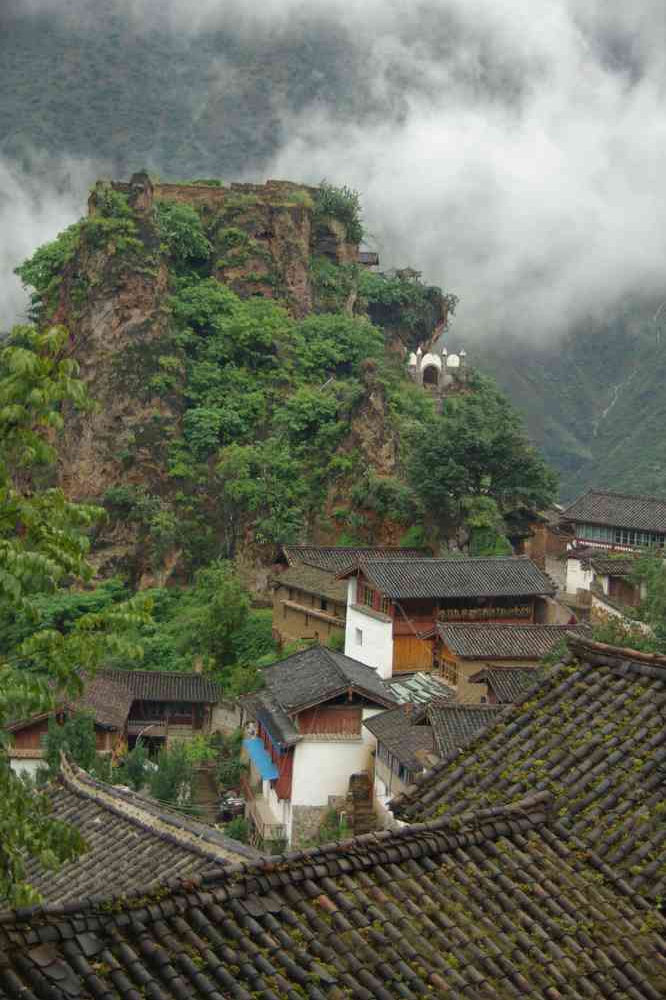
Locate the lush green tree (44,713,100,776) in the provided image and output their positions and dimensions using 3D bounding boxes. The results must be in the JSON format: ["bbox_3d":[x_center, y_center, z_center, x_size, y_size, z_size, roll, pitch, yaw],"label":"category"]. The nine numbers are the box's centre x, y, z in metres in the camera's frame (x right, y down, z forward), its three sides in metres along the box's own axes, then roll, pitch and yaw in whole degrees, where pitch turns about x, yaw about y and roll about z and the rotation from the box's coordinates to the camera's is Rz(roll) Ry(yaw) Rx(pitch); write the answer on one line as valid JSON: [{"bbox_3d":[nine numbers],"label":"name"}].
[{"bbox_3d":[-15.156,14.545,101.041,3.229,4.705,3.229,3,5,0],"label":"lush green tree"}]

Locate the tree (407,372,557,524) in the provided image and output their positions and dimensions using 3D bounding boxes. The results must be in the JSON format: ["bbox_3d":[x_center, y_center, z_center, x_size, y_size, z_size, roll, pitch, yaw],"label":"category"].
[{"bbox_3d":[12.535,-4.187,148.023,12.673,13.342,12.040,3,5,0],"label":"tree"}]

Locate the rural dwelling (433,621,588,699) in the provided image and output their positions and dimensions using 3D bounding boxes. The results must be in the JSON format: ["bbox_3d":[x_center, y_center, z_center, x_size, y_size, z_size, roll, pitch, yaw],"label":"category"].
[{"bbox_3d":[11.179,10.283,110.431,10.000,5.000,6.000,1,5,-14],"label":"rural dwelling"}]

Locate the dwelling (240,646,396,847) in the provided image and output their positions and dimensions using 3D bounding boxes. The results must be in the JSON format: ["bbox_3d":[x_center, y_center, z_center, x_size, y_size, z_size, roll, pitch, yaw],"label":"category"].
[{"bbox_3d":[-0.835,13.540,98.878,6.800,8.800,10.600,2,5,-10],"label":"dwelling"}]

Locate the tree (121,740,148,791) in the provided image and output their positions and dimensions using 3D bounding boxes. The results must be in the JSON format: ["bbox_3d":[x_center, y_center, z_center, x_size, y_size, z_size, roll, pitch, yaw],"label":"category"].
[{"bbox_3d":[-11.563,15.559,102.009,1.630,3.228,1.630,3,5,0],"label":"tree"}]

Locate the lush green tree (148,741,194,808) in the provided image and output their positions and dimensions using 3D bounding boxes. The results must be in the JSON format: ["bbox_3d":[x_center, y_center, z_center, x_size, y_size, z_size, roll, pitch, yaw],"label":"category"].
[{"bbox_3d":[-9.220,15.671,100.000,2.626,3.768,2.626,3,5,0],"label":"lush green tree"}]

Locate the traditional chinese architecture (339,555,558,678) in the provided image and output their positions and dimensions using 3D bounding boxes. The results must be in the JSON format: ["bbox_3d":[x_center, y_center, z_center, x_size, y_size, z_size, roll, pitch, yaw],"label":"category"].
[{"bbox_3d":[7.469,8.074,119.732,12.300,7.700,8.500,1,6,-22],"label":"traditional chinese architecture"}]

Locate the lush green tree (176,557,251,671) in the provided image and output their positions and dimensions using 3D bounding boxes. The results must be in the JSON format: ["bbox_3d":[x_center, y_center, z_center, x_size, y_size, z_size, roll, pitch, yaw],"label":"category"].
[{"bbox_3d":[-8.330,8.058,121.014,5.250,7.898,5.250,3,5,0],"label":"lush green tree"}]

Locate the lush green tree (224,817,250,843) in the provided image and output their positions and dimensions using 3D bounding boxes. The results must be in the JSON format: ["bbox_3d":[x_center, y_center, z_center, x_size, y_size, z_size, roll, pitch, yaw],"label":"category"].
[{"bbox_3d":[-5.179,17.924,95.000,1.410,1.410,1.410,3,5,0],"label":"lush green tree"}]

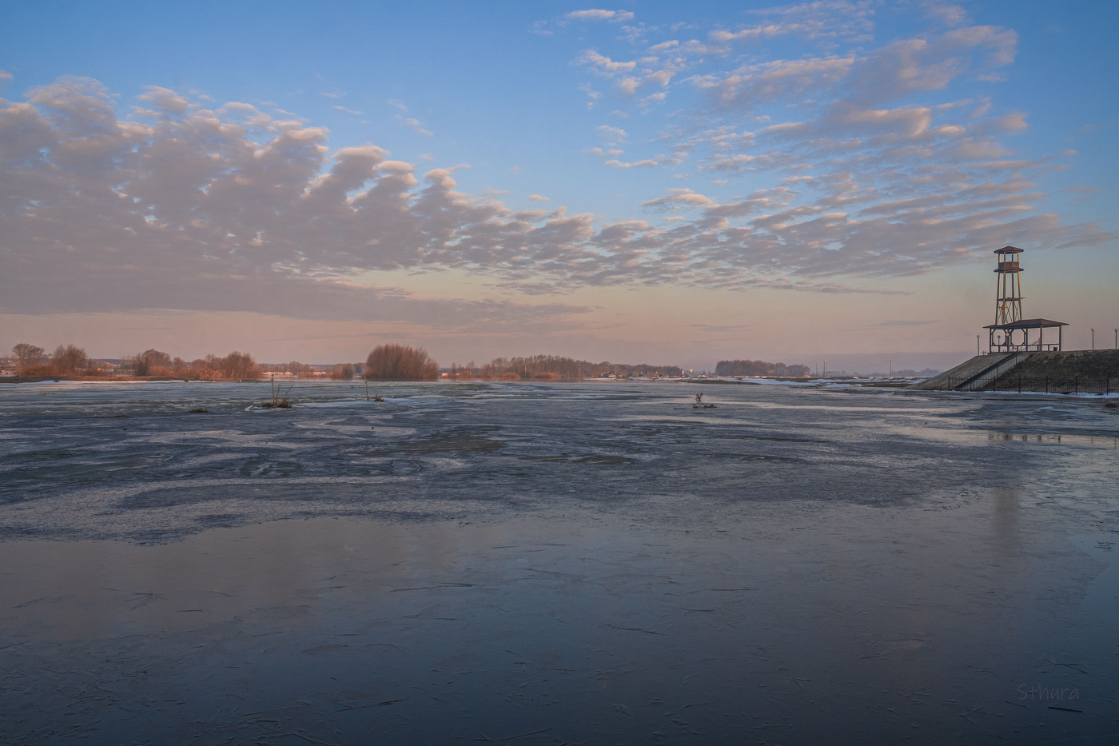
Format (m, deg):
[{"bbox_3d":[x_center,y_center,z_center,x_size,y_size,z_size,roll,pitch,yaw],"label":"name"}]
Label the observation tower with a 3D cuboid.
[{"bbox_3d":[53.800,-8.600,97.000,4.700,12.500,7.900,0,0,-15],"label":"observation tower"}]

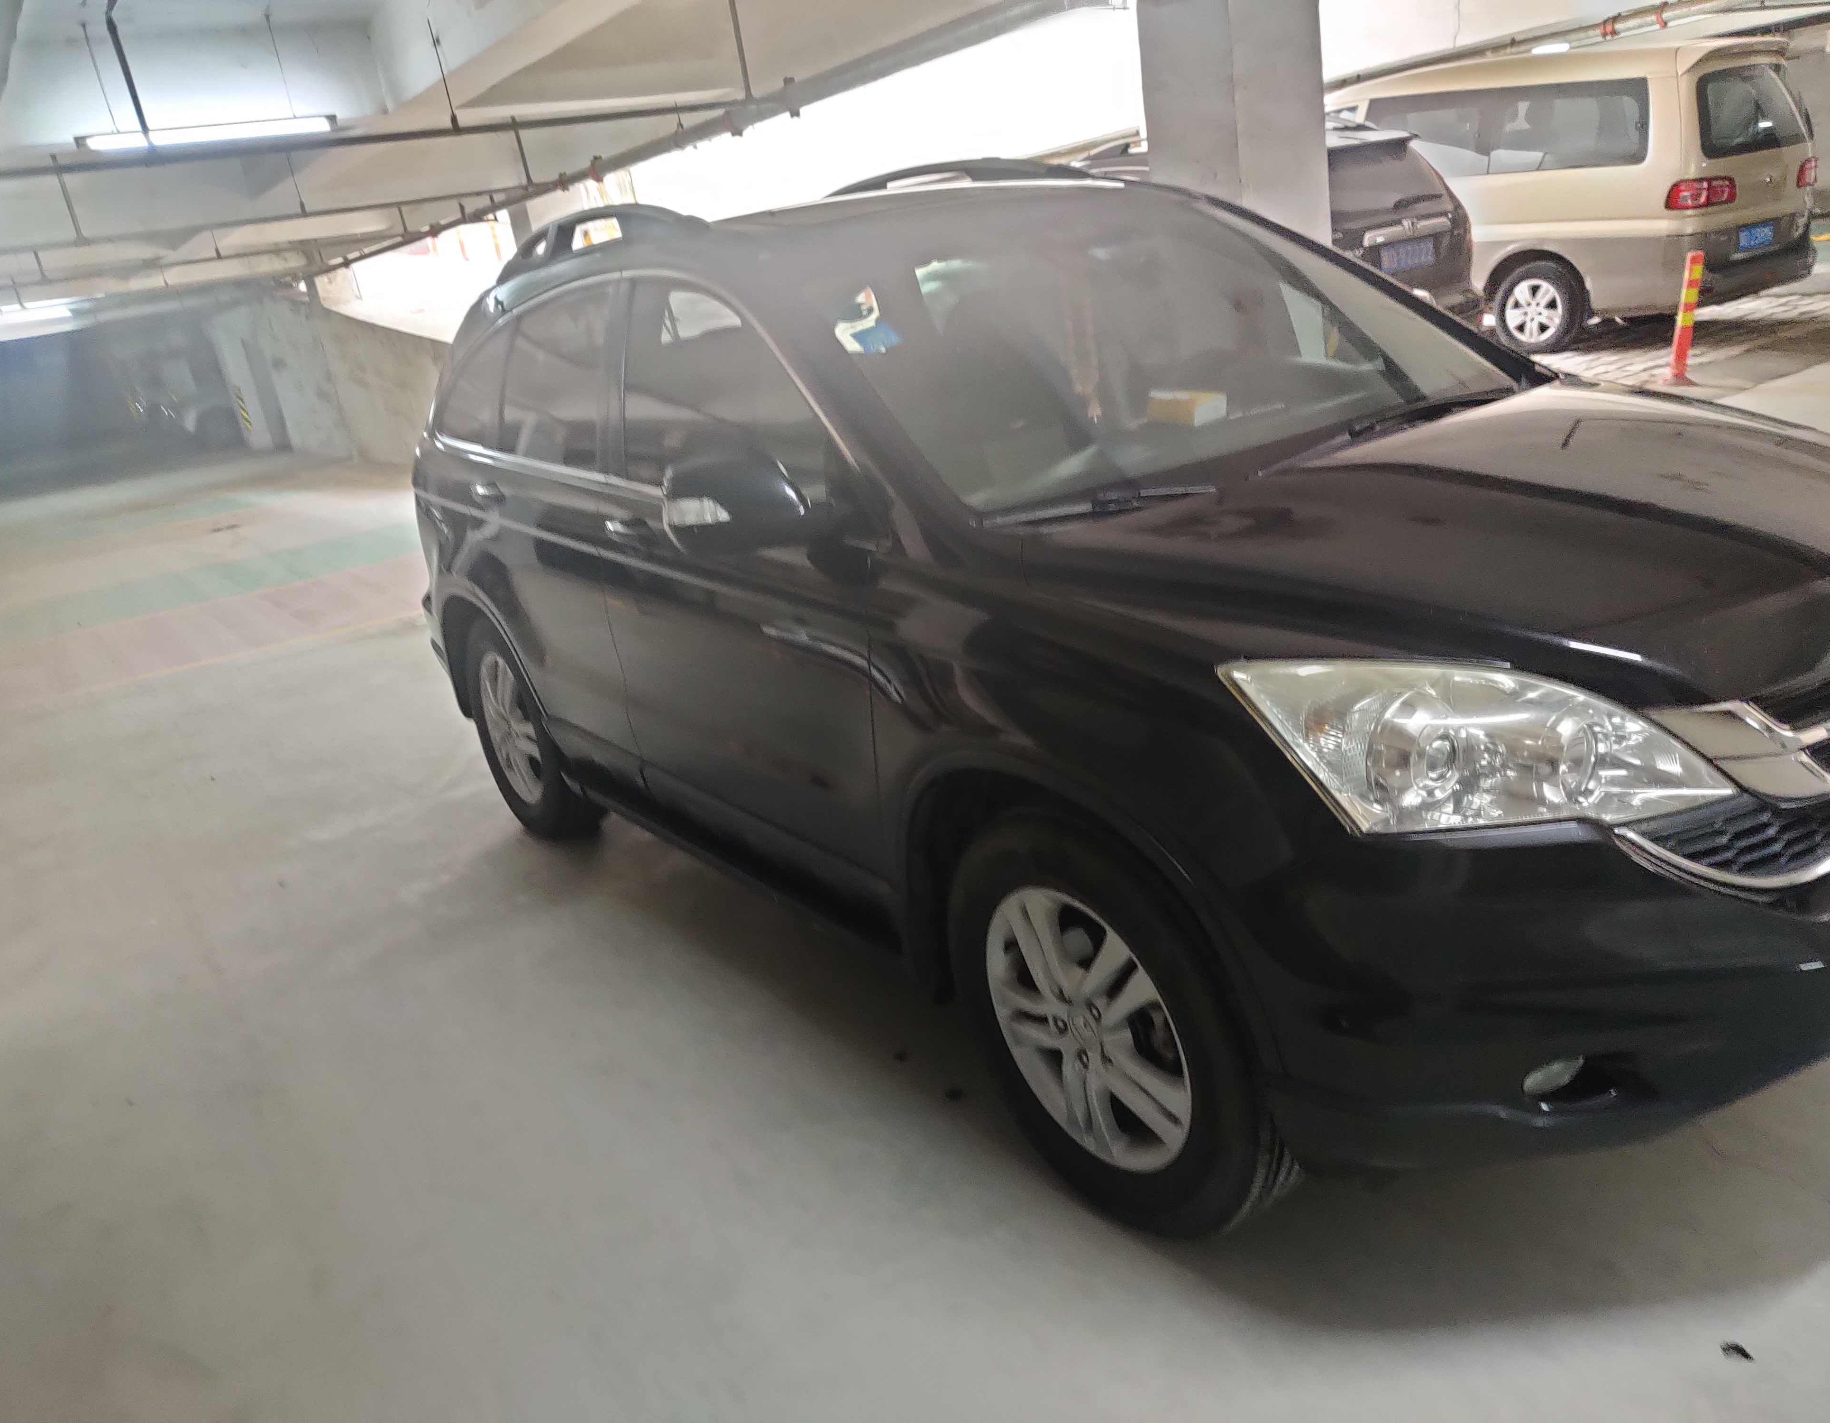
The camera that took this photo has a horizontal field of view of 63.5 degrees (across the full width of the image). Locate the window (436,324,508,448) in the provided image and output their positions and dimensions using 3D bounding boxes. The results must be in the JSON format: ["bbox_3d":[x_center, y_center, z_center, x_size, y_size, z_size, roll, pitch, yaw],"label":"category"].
[{"bbox_3d":[-1.249,-0.924,4.208,0.080,0.330,0.550,5,6,-30],"label":"window"}]

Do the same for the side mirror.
[{"bbox_3d":[-0.293,-0.348,2.492,0.225,0.170,0.155,-19,20,-30],"label":"side mirror"}]

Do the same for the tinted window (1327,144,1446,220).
[{"bbox_3d":[2.515,-2.900,8.133,1.200,0.480,0.170,-19,-15,-30],"label":"tinted window"}]

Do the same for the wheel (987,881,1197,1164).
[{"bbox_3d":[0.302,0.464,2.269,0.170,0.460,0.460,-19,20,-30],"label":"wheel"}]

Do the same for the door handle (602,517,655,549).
[{"bbox_3d":[-0.599,-0.377,3.100,0.055,0.045,0.205,-19,20,-30],"label":"door handle"}]

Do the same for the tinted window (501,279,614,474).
[{"bbox_3d":[-0.893,-0.823,3.649,0.060,0.420,0.730,5,7,-35],"label":"tinted window"}]

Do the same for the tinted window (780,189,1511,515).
[{"bbox_3d":[0.418,-0.833,2.961,1.400,0.120,0.970,-19,53,-30],"label":"tinted window"}]

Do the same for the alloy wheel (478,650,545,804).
[{"bbox_3d":[-1.147,0.033,4.409,0.170,0.460,0.460,-19,20,-30],"label":"alloy wheel"}]

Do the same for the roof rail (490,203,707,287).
[{"bbox_3d":[-0.837,-1.163,3.680,0.080,0.110,1.370,-19,20,-30],"label":"roof rail"}]

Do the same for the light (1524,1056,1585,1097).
[{"bbox_3d":[0.780,0.444,1.805,0.095,0.070,0.060,-14,18,-16],"label":"light"}]

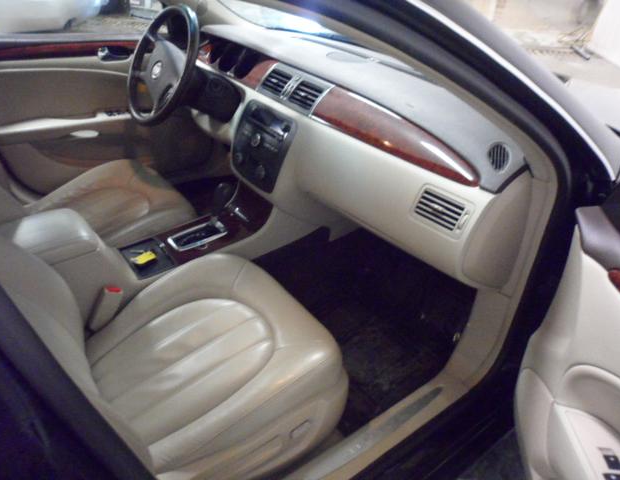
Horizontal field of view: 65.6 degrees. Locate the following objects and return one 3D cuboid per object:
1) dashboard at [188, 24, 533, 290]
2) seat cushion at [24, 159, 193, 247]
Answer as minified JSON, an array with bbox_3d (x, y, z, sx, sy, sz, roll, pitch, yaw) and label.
[{"bbox_3d":[0.051,-0.360,1.473,0.480,0.400,1.380,-23,39,-30],"label":"dashboard"},{"bbox_3d":[-0.678,-0.060,1.566,0.510,0.200,0.520,-23,39,-30],"label":"seat cushion"}]

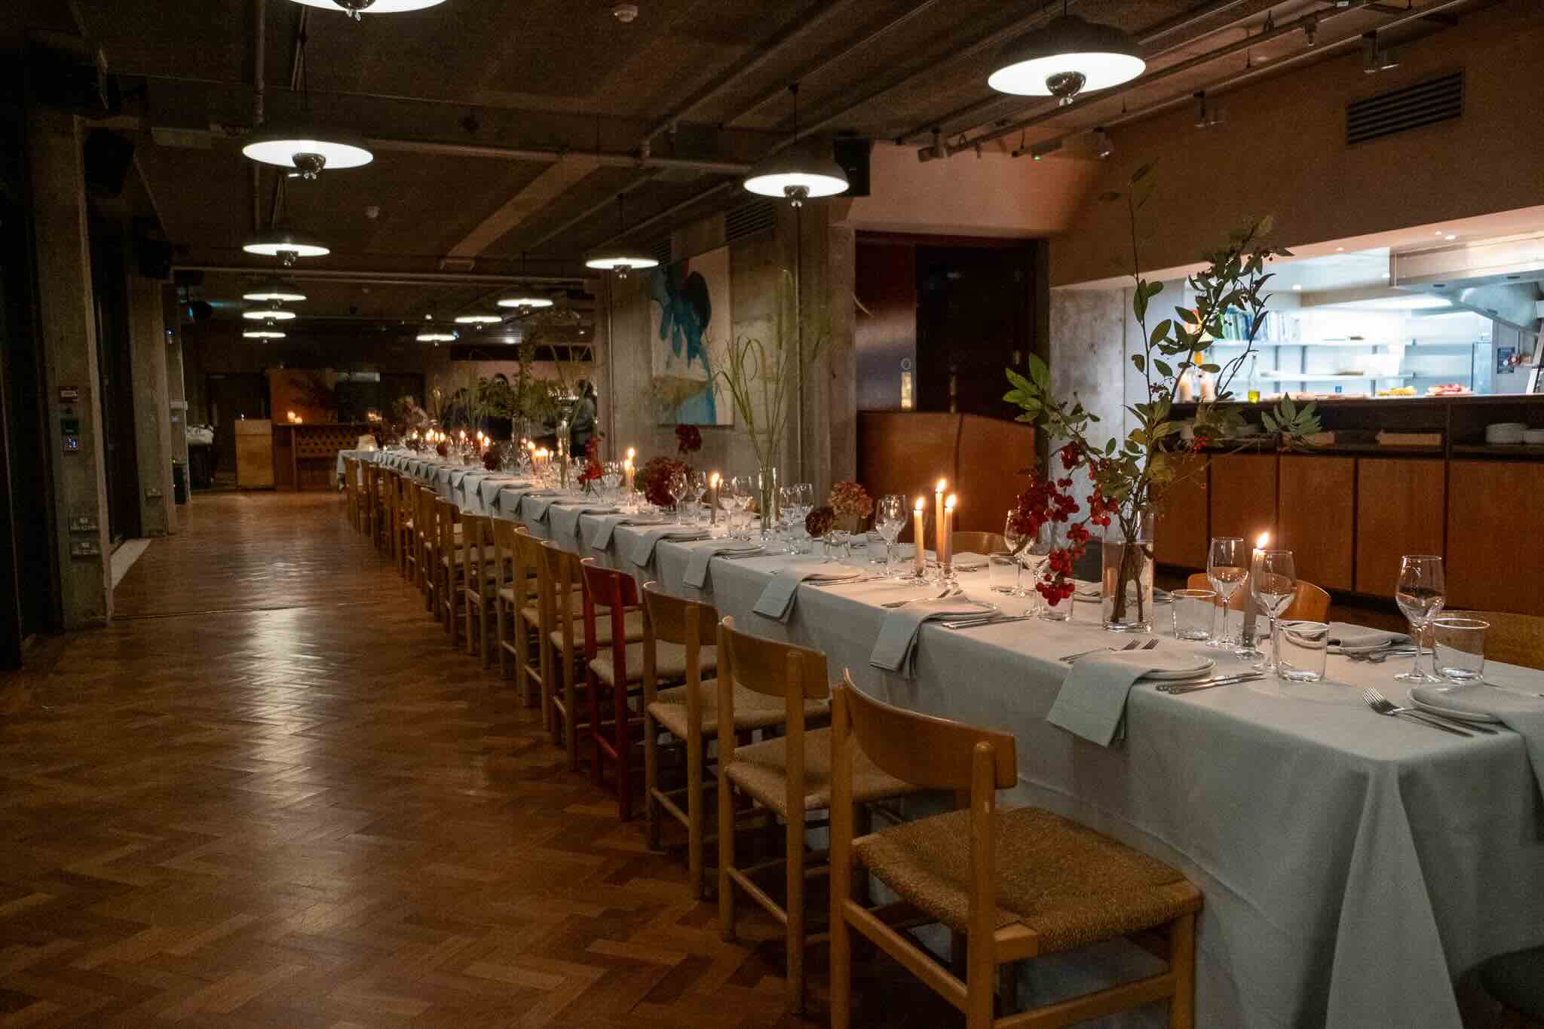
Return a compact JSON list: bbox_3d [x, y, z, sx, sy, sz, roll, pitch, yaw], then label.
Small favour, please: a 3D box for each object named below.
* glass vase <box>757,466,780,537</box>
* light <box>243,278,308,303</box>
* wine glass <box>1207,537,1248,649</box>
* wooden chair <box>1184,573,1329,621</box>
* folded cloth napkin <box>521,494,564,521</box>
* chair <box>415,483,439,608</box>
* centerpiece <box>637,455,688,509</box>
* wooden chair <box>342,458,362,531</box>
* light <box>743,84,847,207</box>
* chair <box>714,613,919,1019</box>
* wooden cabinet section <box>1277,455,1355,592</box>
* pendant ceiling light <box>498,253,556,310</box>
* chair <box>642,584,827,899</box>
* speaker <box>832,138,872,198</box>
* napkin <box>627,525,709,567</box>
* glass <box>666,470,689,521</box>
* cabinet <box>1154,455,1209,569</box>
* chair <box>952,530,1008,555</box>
[{"bbox_3d":[-0.016,-0.049,4.421,0.082,0.250,0.082,-1,5,0],"label":"glass vase"},{"bbox_3d":[-5.793,-2.590,13.494,0.680,0.380,0.680,-3,6,-24],"label":"light"},{"bbox_3d":[0.932,0.163,2.366,0.083,0.222,0.083,-3,5,-25],"label":"wine glass"},{"bbox_3d":[1.177,0.567,3.010,0.450,0.766,0.485,-3,6,-24],"label":"wooden chair"},{"bbox_3d":[-1.364,-0.037,7.174,0.240,0.165,0.180,-3,5,-23],"label":"folded cloth napkin"},{"bbox_3d":[-2.186,0.224,7.954,0.420,0.770,0.480,-3,5,-23],"label":"chair"},{"bbox_3d":[-0.557,-0.163,5.906,0.260,0.270,0.260,-1,5,0],"label":"centerpiece"},{"bbox_3d":[-4.752,-0.260,13.682,0.450,0.766,0.480,-3,6,-24],"label":"wooden chair"},{"bbox_3d":[0.164,-2.443,7.665,0.688,0.789,0.688,-1,5,0],"label":"light"},{"bbox_3d":[0.148,0.626,2.565,0.450,0.766,0.485,-3,6,-24],"label":"chair"},{"bbox_3d":[3.593,0.035,7.315,0.450,0.810,0.581,-3,5,-24],"label":"wooden cabinet section"},{"bbox_3d":[-3.201,-3.016,15.000,0.688,0.725,0.688,-3,5,-25],"label":"pendant ceiling light"},{"bbox_3d":[-0.107,0.586,3.189,0.410,0.770,0.480,-3,5,-23],"label":"chair"},{"bbox_3d":[0.613,-2.647,8.850,0.270,0.460,0.280,-2,5,-7],"label":"speaker"},{"bbox_3d":[-0.398,0.120,4.437,0.260,0.130,0.175,-3,6,-24],"label":"napkin"},{"bbox_3d":[-0.413,-0.077,5.075,0.083,0.208,0.083,-3,6,-24],"label":"glass"},{"bbox_3d":[3.171,-0.042,8.522,0.500,0.820,0.580,-3,5,-25],"label":"cabinet"},{"bbox_3d":[0.598,0.474,4.360,0.430,0.770,0.480,-3,5,-23],"label":"chair"}]

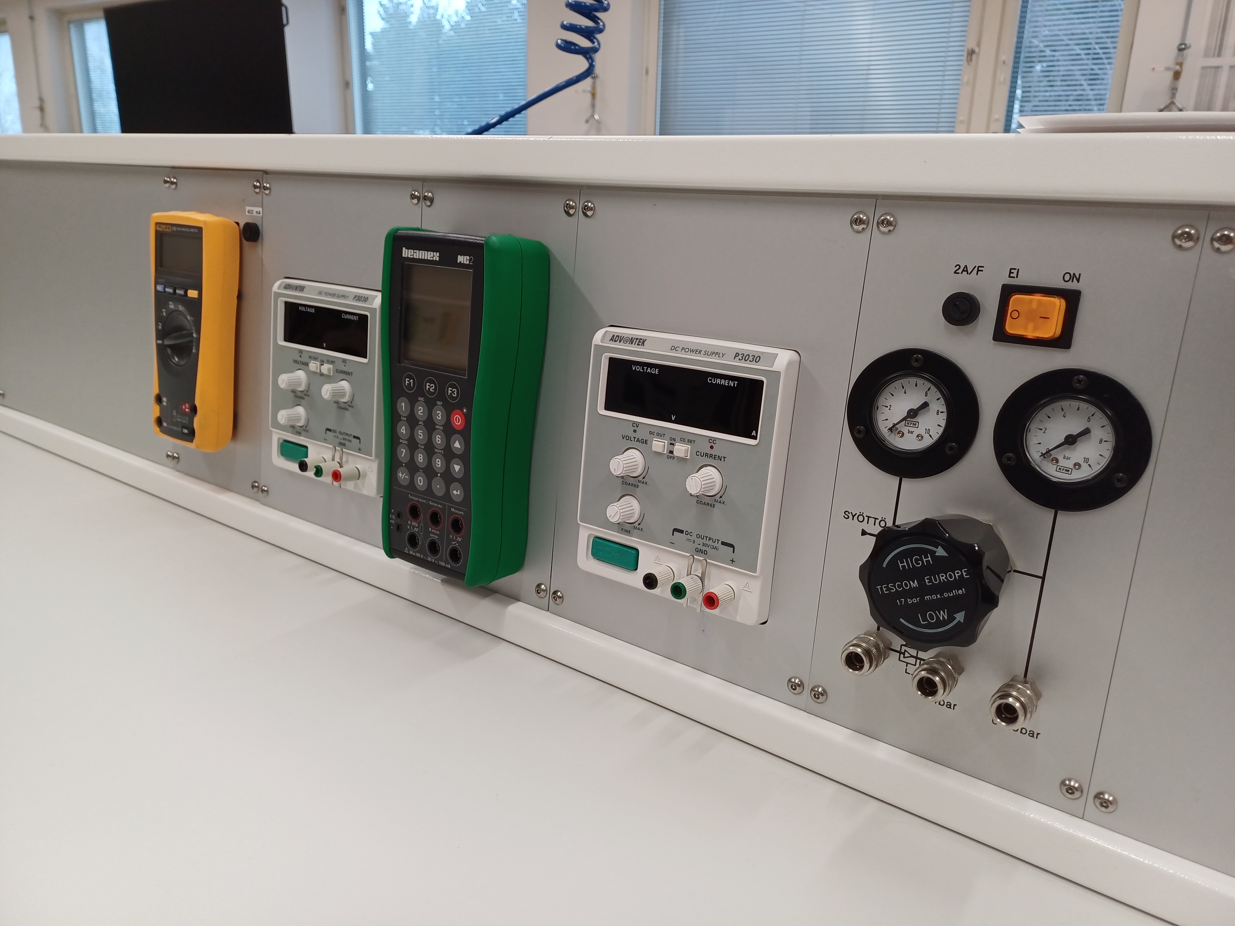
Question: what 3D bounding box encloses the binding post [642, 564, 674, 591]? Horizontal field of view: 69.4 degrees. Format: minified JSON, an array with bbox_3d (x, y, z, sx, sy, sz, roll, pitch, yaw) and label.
[{"bbox_3d":[0.024,0.066,0.507,0.011,0.011,0.017,14,16,34],"label":"binding post"}]

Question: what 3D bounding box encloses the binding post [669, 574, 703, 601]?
[{"bbox_3d":[0.039,0.069,0.497,0.011,0.011,0.017,14,16,34],"label":"binding post"}]

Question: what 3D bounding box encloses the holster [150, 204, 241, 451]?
[{"bbox_3d":[-0.344,-0.108,0.739,0.087,0.185,0.041,14,16,34],"label":"holster"}]

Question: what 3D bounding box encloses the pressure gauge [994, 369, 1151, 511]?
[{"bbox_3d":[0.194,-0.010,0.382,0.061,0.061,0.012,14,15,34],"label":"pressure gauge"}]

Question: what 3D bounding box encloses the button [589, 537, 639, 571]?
[{"bbox_3d":[0.000,0.053,0.524,0.033,0.013,0.005,14,15,34],"label":"button"}]

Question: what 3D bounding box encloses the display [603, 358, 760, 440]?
[{"bbox_3d":[0.035,-0.037,0.495,0.100,0.031,0.005,14,16,34],"label":"display"}]

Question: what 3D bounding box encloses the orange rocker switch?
[{"bbox_3d":[0.181,-0.064,0.388,0.022,0.018,0.008,14,16,34],"label":"orange rocker switch"}]

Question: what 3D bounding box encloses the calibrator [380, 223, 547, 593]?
[{"bbox_3d":[-0.102,-0.036,0.574,0.101,0.215,0.049,14,16,34],"label":"calibrator"}]

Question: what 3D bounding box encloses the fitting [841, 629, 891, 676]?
[{"bbox_3d":[0.121,0.093,0.435,0.017,0.017,0.028,14,15,34],"label":"fitting"}]

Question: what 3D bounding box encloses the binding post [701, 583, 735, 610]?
[{"bbox_3d":[0.054,0.071,0.473,0.011,0.011,0.017,14,15,34],"label":"binding post"}]

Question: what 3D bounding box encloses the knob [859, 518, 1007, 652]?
[{"bbox_3d":[0.148,0.054,0.417,0.062,0.062,0.030,14,16,34],"label":"knob"}]

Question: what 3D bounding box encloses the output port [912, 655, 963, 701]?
[{"bbox_3d":[0.149,0.099,0.415,0.017,0.017,0.028,14,15,34],"label":"output port"}]

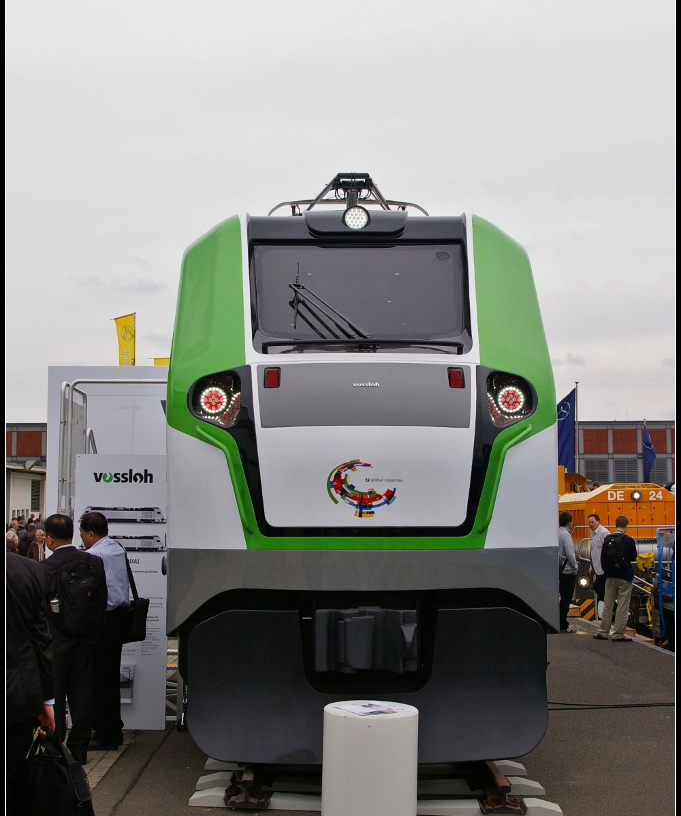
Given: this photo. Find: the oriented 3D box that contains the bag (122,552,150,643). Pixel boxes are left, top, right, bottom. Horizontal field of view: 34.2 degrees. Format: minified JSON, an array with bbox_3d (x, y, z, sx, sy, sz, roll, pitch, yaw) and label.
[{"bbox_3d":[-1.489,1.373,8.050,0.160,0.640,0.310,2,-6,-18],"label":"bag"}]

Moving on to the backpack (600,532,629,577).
[{"bbox_3d":[3.856,2.062,15.600,0.330,0.580,0.220,-3,-6,23],"label":"backpack"}]

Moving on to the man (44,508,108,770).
[{"bbox_3d":[-1.850,1.590,7.680,0.450,1.700,0.330,2,-6,-20],"label":"man"}]

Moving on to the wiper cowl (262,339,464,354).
[{"bbox_3d":[0.158,-0.422,7.600,1.390,0.120,0.200,0,-5,-2],"label":"wiper cowl"}]

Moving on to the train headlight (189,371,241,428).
[{"bbox_3d":[-0.846,-0.051,7.500,0.330,0.370,0.200,-1,-6,7],"label":"train headlight"}]

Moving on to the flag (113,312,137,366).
[{"bbox_3d":[-9.006,-2.386,46.000,1.100,3.200,0.250,-3,-6,30],"label":"flag"}]

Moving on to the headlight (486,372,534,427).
[{"bbox_3d":[1.150,-0.058,7.500,0.330,0.370,0.200,1,-6,-7],"label":"headlight"}]

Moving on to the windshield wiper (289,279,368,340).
[{"bbox_3d":[-0.082,-0.689,7.600,0.540,0.480,0.100,1,-25,-2],"label":"windshield wiper"}]

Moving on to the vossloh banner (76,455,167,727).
[{"bbox_3d":[-1.756,1.463,8.922,0.726,2.190,0.060,0,-5,-2],"label":"vossloh banner"}]

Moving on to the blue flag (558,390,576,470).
[{"bbox_3d":[9.657,1.234,48.000,1.150,4.100,0.300,-1,-6,15],"label":"blue flag"}]

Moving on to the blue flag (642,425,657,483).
[{"bbox_3d":[16.169,2.381,58.000,0.800,3.100,0.350,-1,-6,11],"label":"blue flag"}]

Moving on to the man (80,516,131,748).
[{"bbox_3d":[-1.757,1.640,8.210,0.320,1.708,0.470,-4,-7,39],"label":"man"}]

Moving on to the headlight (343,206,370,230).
[{"bbox_3d":[0.119,-1.411,8.250,0.205,0.180,0.120,0,-6,-1],"label":"headlight"}]

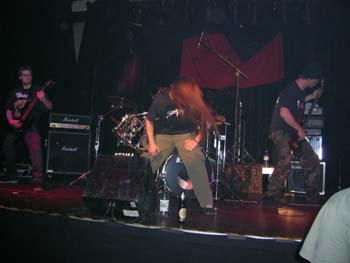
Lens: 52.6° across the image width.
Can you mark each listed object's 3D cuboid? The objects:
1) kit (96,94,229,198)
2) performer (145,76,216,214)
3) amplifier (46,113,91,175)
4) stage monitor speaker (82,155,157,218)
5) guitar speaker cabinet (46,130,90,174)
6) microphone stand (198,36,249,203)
[{"bbox_3d":[-0.194,0.194,5.500,1.980,1.380,1.500,3,-1,-2],"label":"kit"},{"bbox_3d":[0.059,0.139,3.800,0.740,1.430,0.650,3,-1,-4],"label":"performer"},{"bbox_3d":[-1.981,0.223,6.650,0.740,1.100,0.370,3,-1,-4],"label":"amplifier"},{"bbox_3d":[-0.551,0.542,3.580,0.560,0.560,0.620,2,-1,11],"label":"stage monitor speaker"},{"bbox_3d":[-1.981,0.383,6.650,0.740,0.780,0.370,3,-1,-4],"label":"guitar speaker cabinet"},{"bbox_3d":[0.651,-0.168,4.750,0.660,2.140,0.520,3,-1,0],"label":"microphone stand"}]

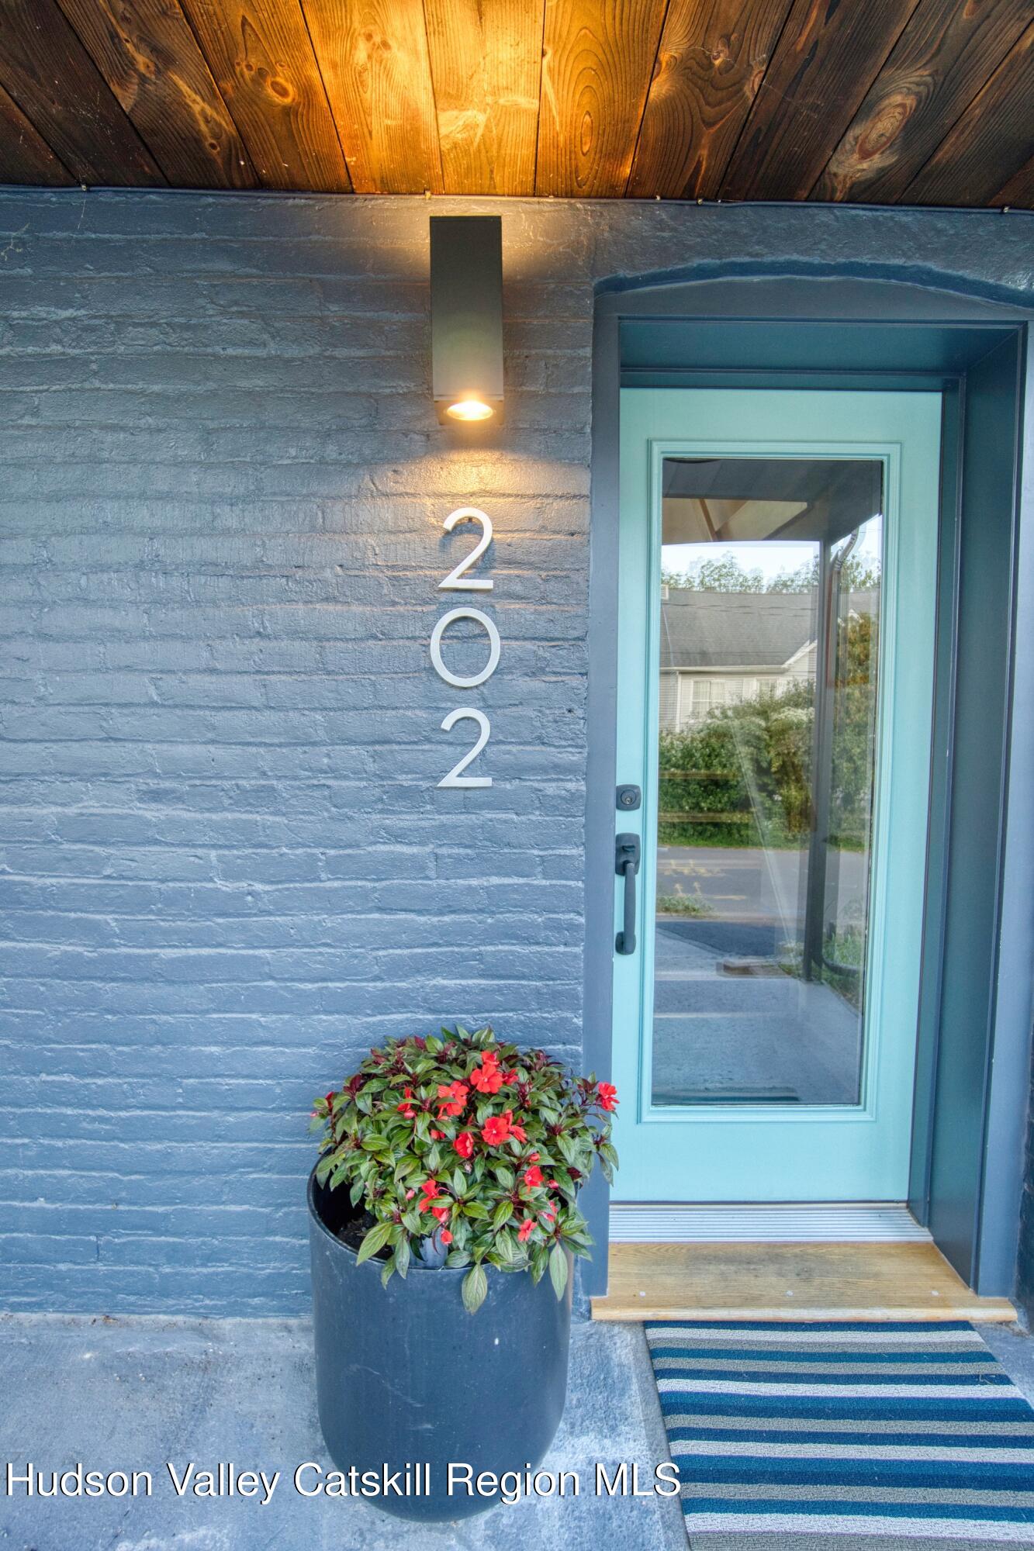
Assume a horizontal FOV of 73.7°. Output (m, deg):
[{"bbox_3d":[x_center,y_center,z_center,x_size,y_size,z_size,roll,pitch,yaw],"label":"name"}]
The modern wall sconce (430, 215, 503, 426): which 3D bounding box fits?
[{"bbox_3d":[-0.086,-0.820,1.265,0.123,0.312,0.112,0,3,0],"label":"modern wall sconce"}]

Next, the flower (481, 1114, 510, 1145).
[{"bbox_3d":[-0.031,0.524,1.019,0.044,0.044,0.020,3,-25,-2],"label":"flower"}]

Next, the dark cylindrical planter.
[{"bbox_3d":[-0.122,0.907,1.190,0.450,0.463,0.450,0,3,0],"label":"dark cylindrical planter"}]

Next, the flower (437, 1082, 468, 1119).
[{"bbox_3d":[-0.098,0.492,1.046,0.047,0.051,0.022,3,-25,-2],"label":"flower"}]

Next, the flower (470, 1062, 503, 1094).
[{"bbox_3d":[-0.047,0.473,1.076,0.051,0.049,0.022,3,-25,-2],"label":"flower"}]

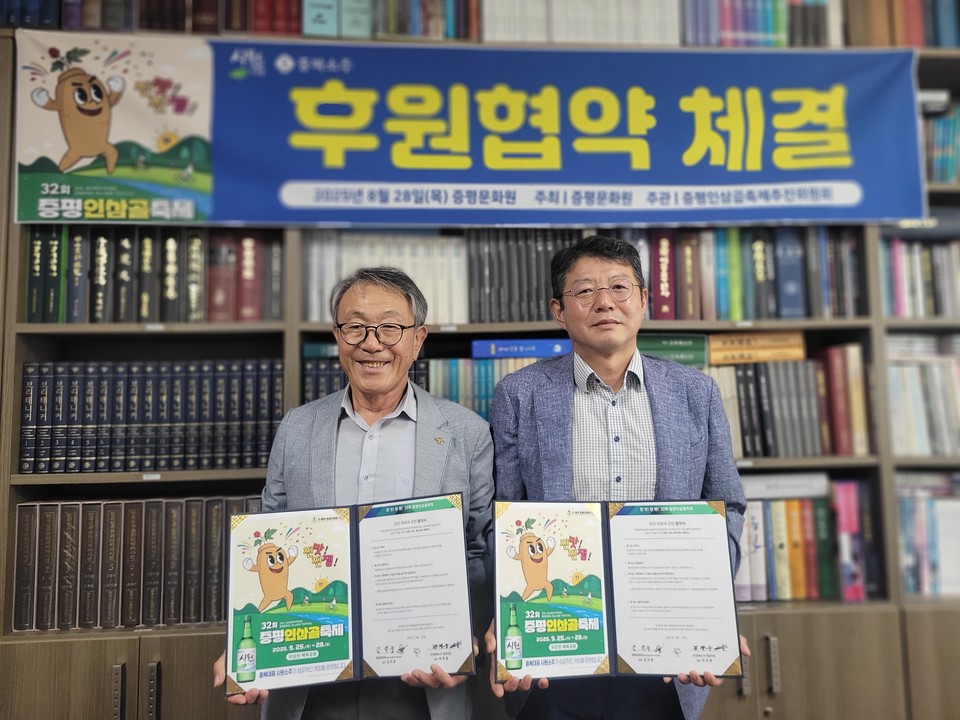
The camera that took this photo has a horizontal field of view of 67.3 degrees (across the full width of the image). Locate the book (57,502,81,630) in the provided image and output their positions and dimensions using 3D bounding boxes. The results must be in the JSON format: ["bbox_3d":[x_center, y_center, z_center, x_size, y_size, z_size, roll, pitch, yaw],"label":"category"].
[{"bbox_3d":[-1.063,0.538,1.965,0.053,0.318,0.230,-1,-5,-4],"label":"book"}]

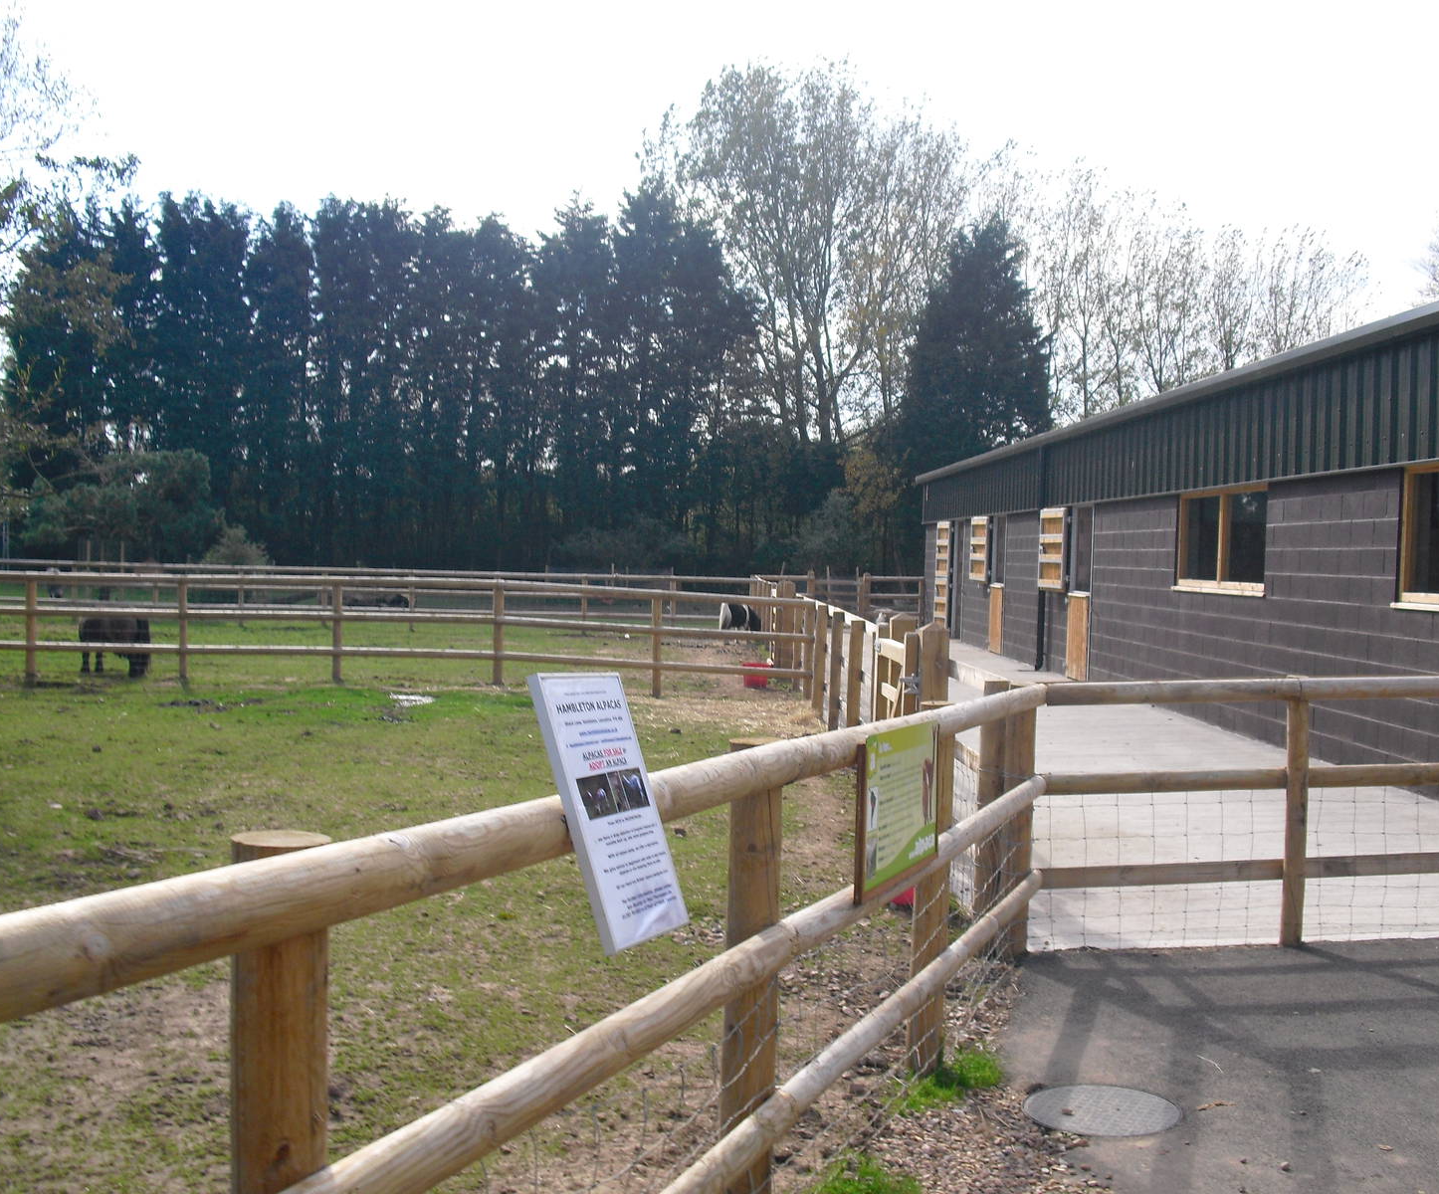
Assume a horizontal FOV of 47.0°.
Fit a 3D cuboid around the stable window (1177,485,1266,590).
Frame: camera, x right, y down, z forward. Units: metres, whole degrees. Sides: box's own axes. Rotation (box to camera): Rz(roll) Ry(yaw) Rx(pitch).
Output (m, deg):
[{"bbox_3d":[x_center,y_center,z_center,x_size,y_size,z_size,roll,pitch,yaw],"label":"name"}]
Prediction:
[{"bbox_3d":[5.066,-0.565,16.820,0.130,1.050,2.850,2,2,-1],"label":"stable window"}]

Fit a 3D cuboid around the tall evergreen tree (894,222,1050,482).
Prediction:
[{"bbox_3d":[9.172,-6.700,60.000,5.600,14.000,5.500,2,2,0],"label":"tall evergreen tree"}]

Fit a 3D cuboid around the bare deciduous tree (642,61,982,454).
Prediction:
[{"bbox_3d":[3.806,-11.056,68.000,13.200,21.900,12.000,2,2,0],"label":"bare deciduous tree"}]

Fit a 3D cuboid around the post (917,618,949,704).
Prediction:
[{"bbox_3d":[1.134,0.771,8.800,0.145,1.270,0.145,2,2,-1],"label":"post"}]

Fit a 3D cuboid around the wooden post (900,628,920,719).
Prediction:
[{"bbox_3d":[1.029,0.770,8.950,0.090,1.170,0.090,2,2,-1],"label":"wooden post"}]

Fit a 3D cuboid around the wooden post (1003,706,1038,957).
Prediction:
[{"bbox_3d":[1.225,0.919,6.780,0.110,1.110,0.110,1,2,-14],"label":"wooden post"}]

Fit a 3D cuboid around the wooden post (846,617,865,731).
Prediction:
[{"bbox_3d":[1.092,0.740,13.300,0.105,1.090,0.105,2,2,-1],"label":"wooden post"}]

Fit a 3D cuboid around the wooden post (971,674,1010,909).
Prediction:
[{"bbox_3d":[1.133,0.908,6.920,0.110,1.110,0.110,2,2,-1],"label":"wooden post"}]

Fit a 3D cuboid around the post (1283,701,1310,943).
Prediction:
[{"bbox_3d":[2.460,0.918,7.080,0.095,1.150,0.095,1,2,-14],"label":"post"}]

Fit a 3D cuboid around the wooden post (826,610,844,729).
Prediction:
[{"bbox_3d":[1.066,0.687,15.100,0.100,1.090,0.100,2,2,-1],"label":"wooden post"}]

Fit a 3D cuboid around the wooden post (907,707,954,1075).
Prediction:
[{"bbox_3d":[0.658,0.902,5.150,0.105,1.150,0.105,2,2,20],"label":"wooden post"}]

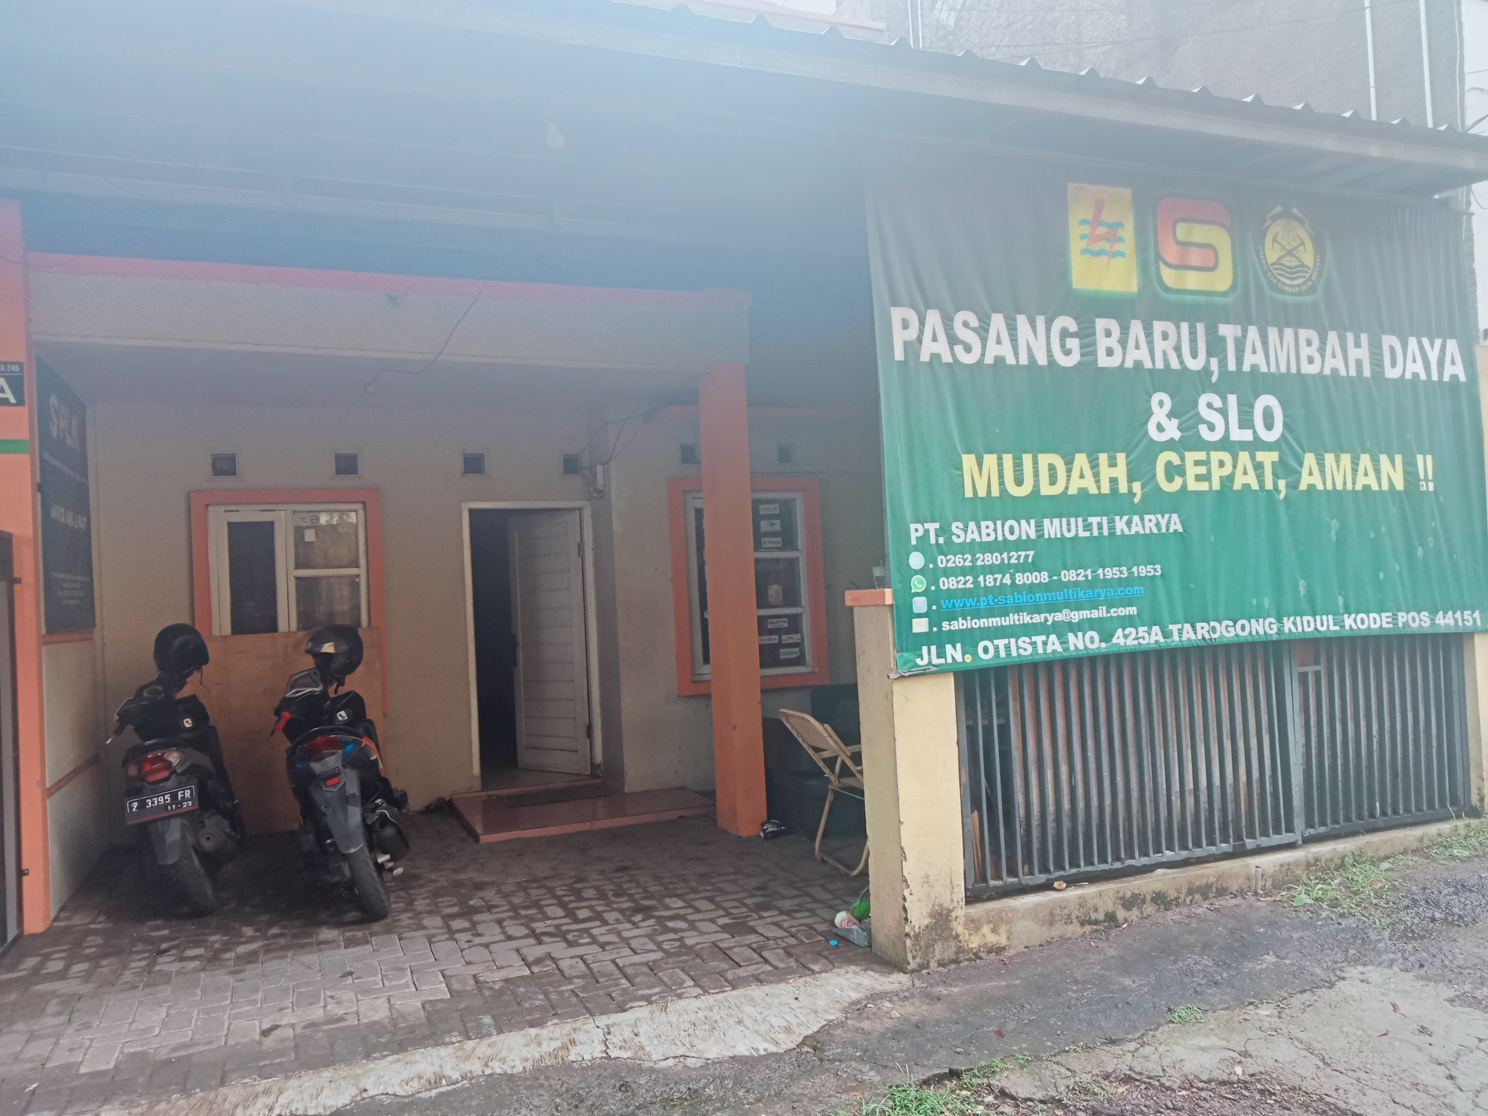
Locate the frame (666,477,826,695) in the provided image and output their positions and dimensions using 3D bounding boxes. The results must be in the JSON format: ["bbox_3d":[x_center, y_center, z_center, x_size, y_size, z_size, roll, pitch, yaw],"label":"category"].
[{"bbox_3d":[0.053,0.188,8.688,1.180,1.530,0.100,-2,-2,-21],"label":"frame"}]

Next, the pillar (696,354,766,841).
[{"bbox_3d":[-0.066,0.237,7.083,0.180,2.710,0.300,-2,-2,-21],"label":"pillar"}]

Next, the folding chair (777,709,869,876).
[{"bbox_3d":[0.537,1.145,6.044,0.570,0.790,0.460,-2,-2,-23],"label":"folding chair"}]

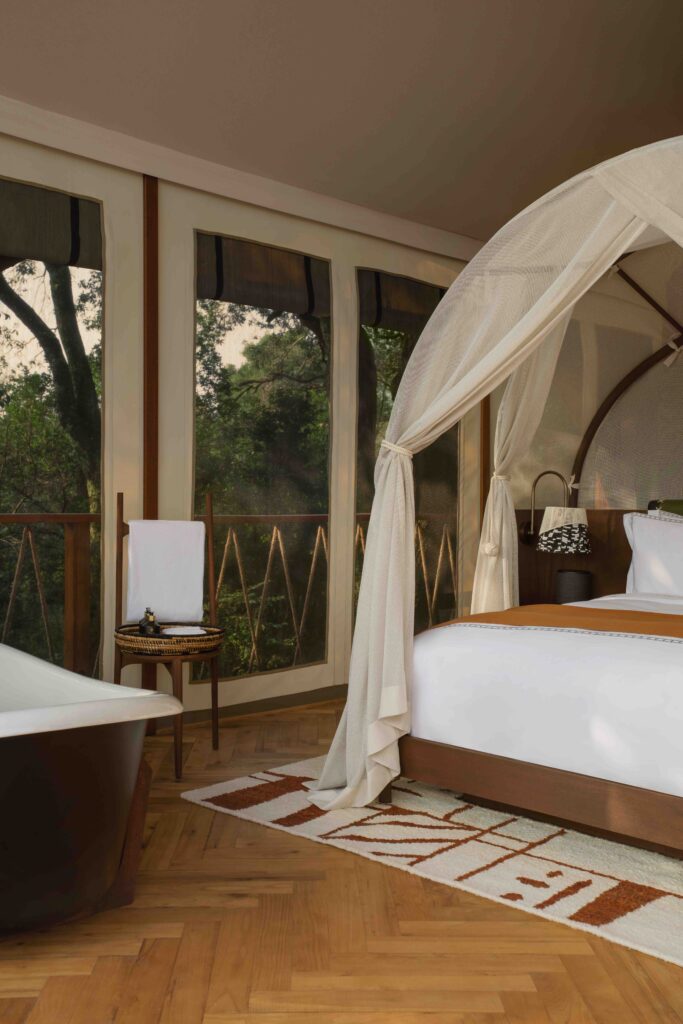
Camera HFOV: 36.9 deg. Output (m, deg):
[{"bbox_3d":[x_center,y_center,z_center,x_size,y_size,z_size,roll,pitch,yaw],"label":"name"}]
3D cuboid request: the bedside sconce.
[{"bbox_3d":[1.104,0.001,5.292,0.278,0.429,0.394,0,0,-44],"label":"bedside sconce"}]

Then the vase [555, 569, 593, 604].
[{"bbox_3d":[1.182,0.390,5.209,0.188,0.201,0.188,0,0,0],"label":"vase"}]

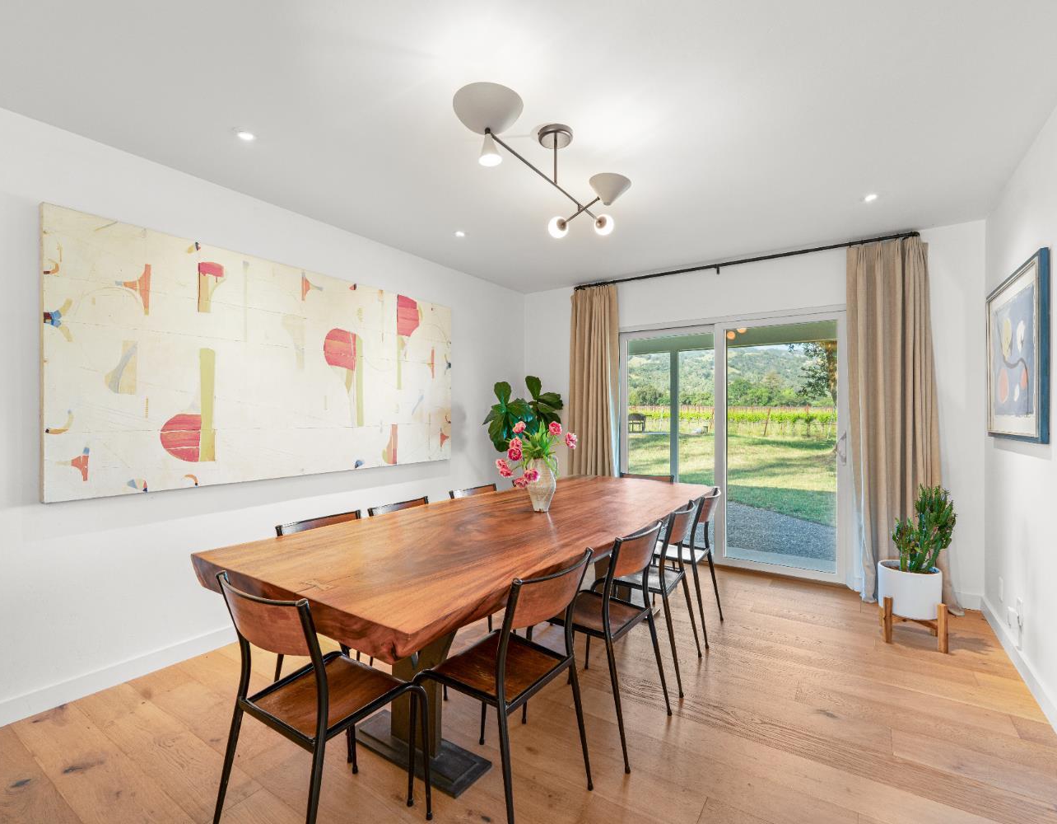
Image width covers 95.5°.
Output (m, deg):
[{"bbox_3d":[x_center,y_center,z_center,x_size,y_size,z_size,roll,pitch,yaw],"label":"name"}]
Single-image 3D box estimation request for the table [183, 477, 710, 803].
[{"bbox_3d":[0.058,0.871,2.430,1.090,0.760,2.690,0,0,35],"label":"table"}]

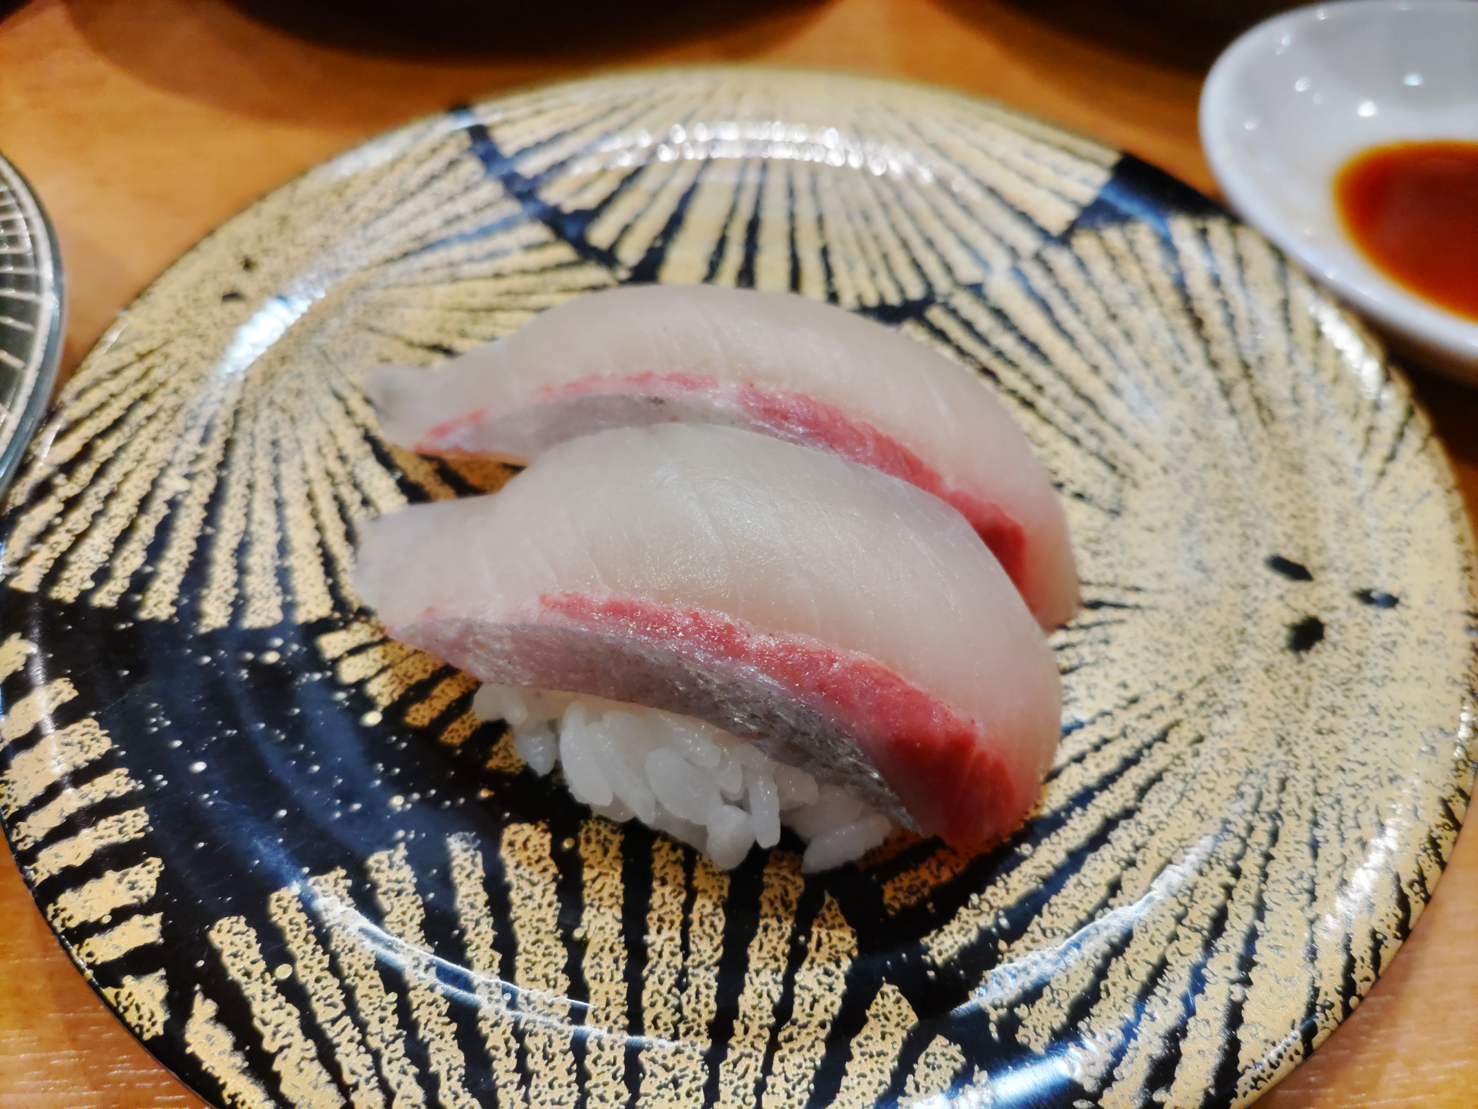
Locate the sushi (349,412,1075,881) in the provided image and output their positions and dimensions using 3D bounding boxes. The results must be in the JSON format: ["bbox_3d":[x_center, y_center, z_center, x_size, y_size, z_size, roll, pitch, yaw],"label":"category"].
[{"bbox_3d":[-0.005,0.007,0.108,0.073,0.032,0.029,15,54,11],"label":"sushi"}]

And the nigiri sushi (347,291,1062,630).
[{"bbox_3d":[-0.003,-0.012,0.123,0.082,0.030,0.027,14,53,10],"label":"nigiri sushi"}]

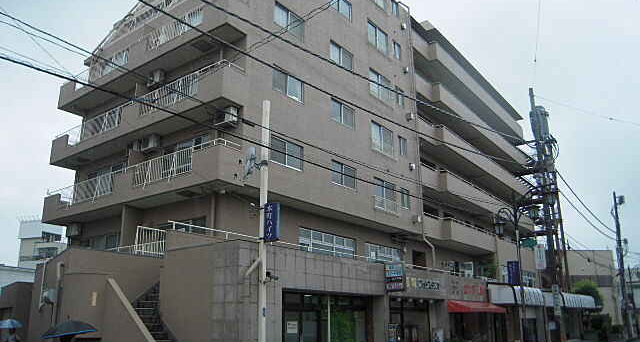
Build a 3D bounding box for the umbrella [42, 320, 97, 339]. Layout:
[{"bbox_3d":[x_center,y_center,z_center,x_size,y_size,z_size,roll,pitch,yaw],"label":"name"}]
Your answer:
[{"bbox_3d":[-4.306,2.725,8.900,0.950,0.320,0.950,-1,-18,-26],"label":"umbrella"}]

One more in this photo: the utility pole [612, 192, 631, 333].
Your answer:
[{"bbox_3d":[25.994,7.874,44.600,0.500,12.200,0.500,-13,-20,35],"label":"utility pole"}]

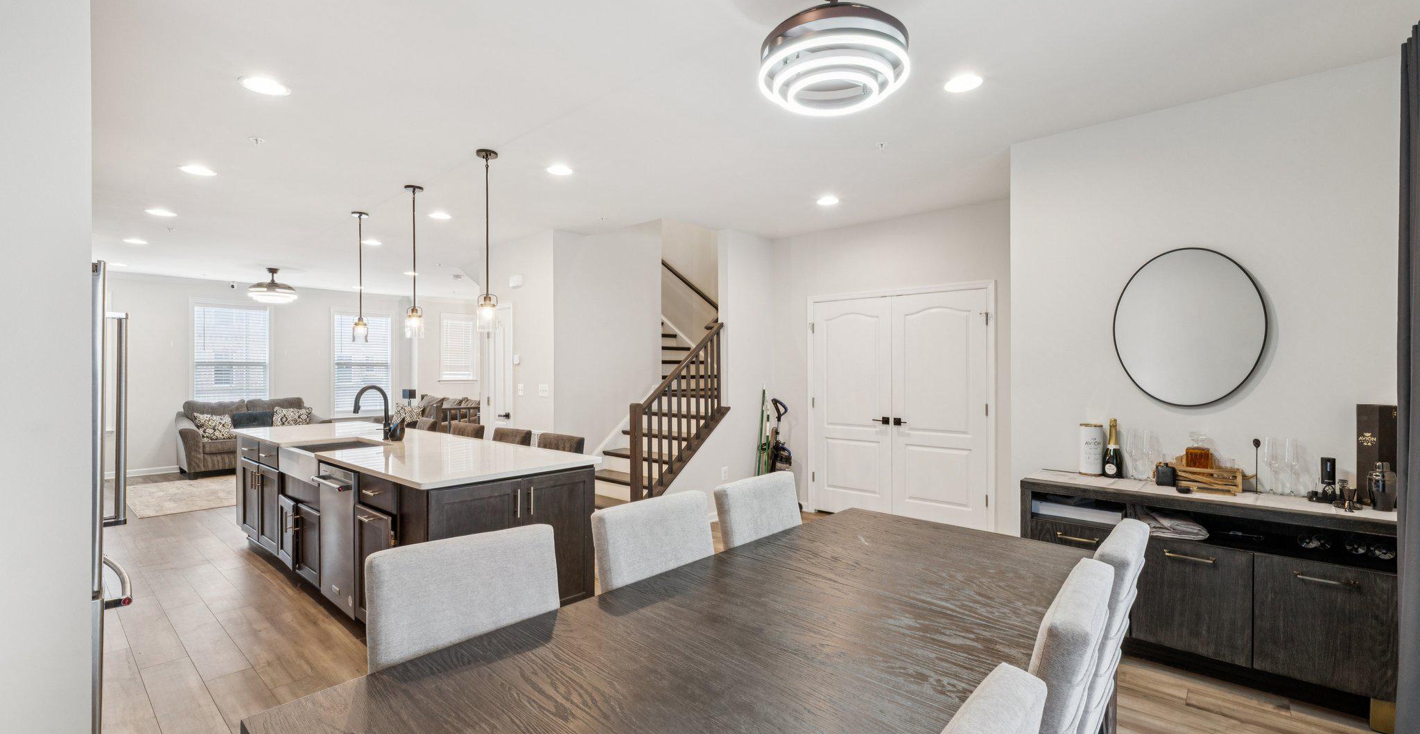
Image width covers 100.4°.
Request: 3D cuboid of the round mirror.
[{"bbox_3d":[2.373,-0.197,2.953,0.595,0.793,0.030,0,0,41],"label":"round mirror"}]

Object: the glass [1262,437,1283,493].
[{"bbox_3d":[2.585,0.461,2.721,0.072,0.250,0.072,0,0,41],"label":"glass"}]

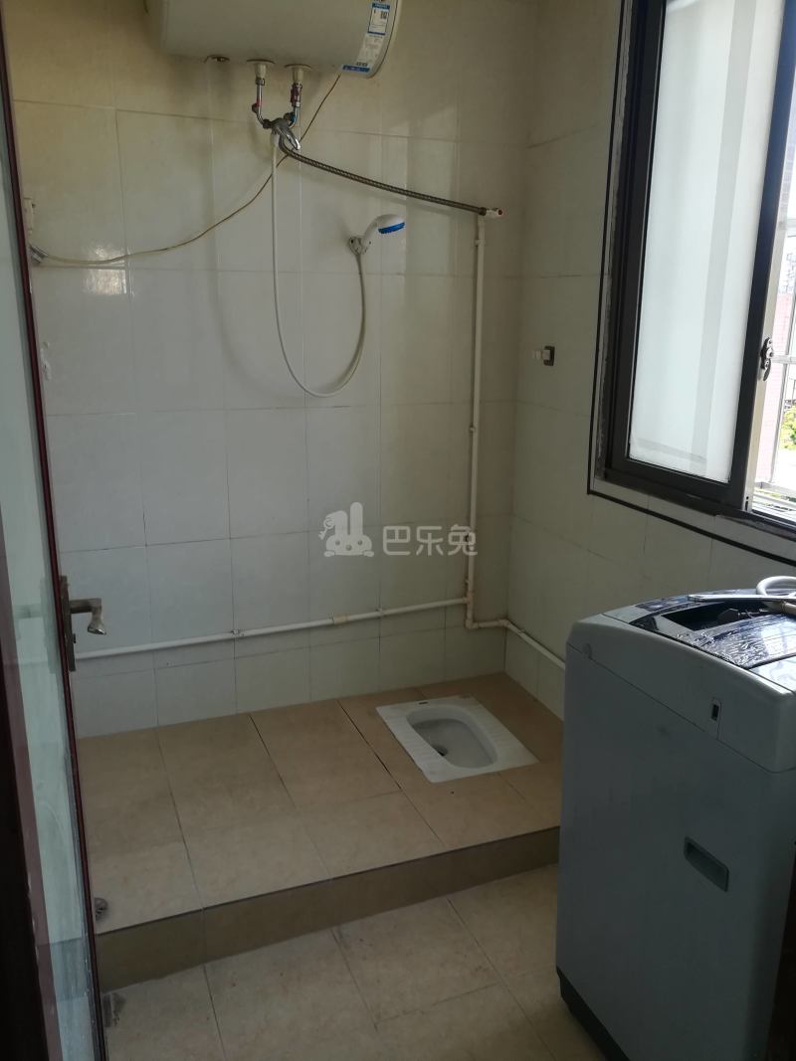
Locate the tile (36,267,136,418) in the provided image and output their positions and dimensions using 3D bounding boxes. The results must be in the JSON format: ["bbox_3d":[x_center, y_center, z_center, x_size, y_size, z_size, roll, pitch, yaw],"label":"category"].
[{"bbox_3d":[-0.873,-0.524,2.219,0.252,0.400,0.010,-5,15,-21],"label":"tile"}]

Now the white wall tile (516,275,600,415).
[{"bbox_3d":[0.494,-0.585,2.508,0.010,0.400,0.464,-4,15,-19],"label":"white wall tile"}]

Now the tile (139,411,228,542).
[{"bbox_3d":[-0.637,-0.156,2.372,0.250,0.399,0.012,-5,16,-22],"label":"tile"}]

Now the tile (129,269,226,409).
[{"bbox_3d":[-0.634,-0.542,2.271,0.250,0.399,0.012,-5,16,-22],"label":"tile"}]

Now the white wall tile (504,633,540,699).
[{"bbox_3d":[0.448,0.455,2.849,0.012,0.192,0.240,-5,16,-22],"label":"white wall tile"}]

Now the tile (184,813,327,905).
[{"bbox_3d":[-0.352,0.801,1.942,0.297,0.010,0.281,-5,15,-21],"label":"tile"}]

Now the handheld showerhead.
[{"bbox_3d":[-0.067,-0.880,2.376,0.186,0.119,0.081,6,15,22],"label":"handheld showerhead"}]

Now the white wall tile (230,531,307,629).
[{"bbox_3d":[-0.409,0.201,2.563,0.250,0.385,0.012,-5,16,-22],"label":"white wall tile"}]

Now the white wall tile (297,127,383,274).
[{"bbox_3d":[-0.168,-0.976,2.396,0.252,0.400,0.010,-5,15,-21],"label":"white wall tile"}]

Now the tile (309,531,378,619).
[{"bbox_3d":[-0.178,0.173,2.696,0.250,0.370,0.010,-5,15,-21],"label":"tile"}]

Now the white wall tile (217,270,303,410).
[{"bbox_3d":[-0.402,-0.564,2.363,0.250,0.399,0.012,-5,16,-22],"label":"white wall tile"}]

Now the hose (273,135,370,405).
[{"bbox_3d":[-0.218,-0.746,2.322,0.312,0.709,0.151,-5,15,-21],"label":"hose"}]

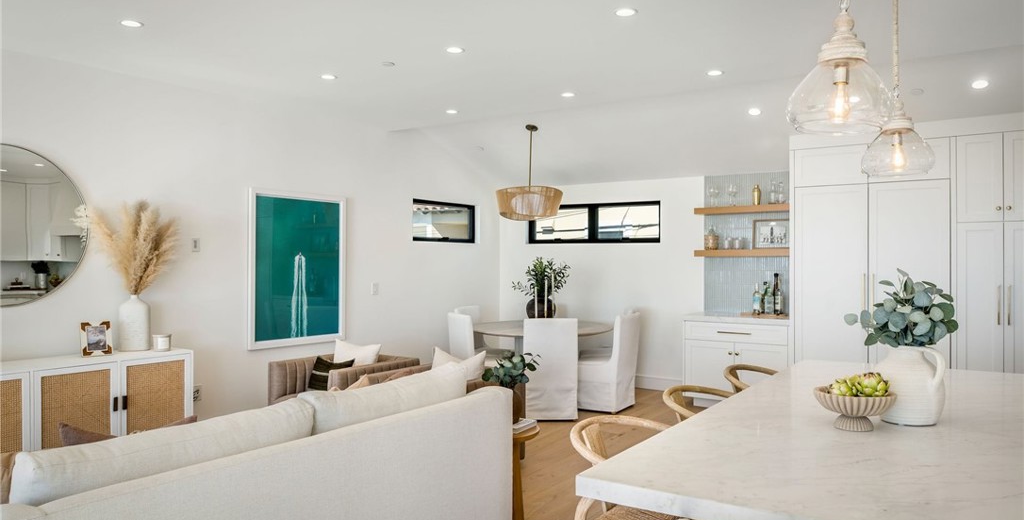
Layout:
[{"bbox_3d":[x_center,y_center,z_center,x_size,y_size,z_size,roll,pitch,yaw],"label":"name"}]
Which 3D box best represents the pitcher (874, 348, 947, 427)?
[{"bbox_3d":[1.323,0.411,2.253,0.205,0.250,0.225,1,-1,-30],"label":"pitcher"}]

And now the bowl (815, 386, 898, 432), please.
[{"bbox_3d":[1.093,0.476,2.177,0.236,0.115,0.236,0,0,34],"label":"bowl"}]

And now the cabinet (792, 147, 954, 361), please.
[{"bbox_3d":[3.319,0.226,6.306,1.250,2.530,0.630,0,-1,34],"label":"cabinet"}]

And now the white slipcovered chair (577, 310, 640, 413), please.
[{"bbox_3d":[0.937,1.022,7.028,0.620,0.960,0.500,0,-1,34],"label":"white slipcovered chair"}]

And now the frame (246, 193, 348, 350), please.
[{"bbox_3d":[-1.960,0.086,6.385,0.050,1.410,1.120,0,-1,34],"label":"frame"}]

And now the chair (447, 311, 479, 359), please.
[{"bbox_3d":[-0.263,1.013,6.865,0.620,0.960,0.500,1,-1,-33],"label":"chair"}]

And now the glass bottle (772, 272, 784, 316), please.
[{"bbox_3d":[2.717,0.348,6.970,0.090,0.420,0.090,0,-1,34],"label":"glass bottle"}]

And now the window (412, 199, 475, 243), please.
[{"bbox_3d":[-0.824,-0.455,8.280,0.100,0.500,1.240,0,-1,34],"label":"window"}]

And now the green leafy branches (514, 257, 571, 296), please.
[{"bbox_3d":[0.308,0.178,7.380,0.560,0.420,0.620,0,-1,34],"label":"green leafy branches"}]

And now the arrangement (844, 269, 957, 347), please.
[{"bbox_3d":[1.287,0.157,2.260,0.325,0.265,0.310,0,0,34],"label":"arrangement"}]

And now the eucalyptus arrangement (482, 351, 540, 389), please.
[{"bbox_3d":[-0.003,0.583,3.600,0.300,0.210,0.270,0,-1,0],"label":"eucalyptus arrangement"}]

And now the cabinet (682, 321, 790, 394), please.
[{"bbox_3d":[2.373,1.053,7.011,1.030,0.910,0.660,0,-1,34],"label":"cabinet"}]

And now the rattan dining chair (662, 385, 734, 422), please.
[{"bbox_3d":[0.805,0.992,2.647,0.520,0.900,0.550,0,-1,34],"label":"rattan dining chair"}]

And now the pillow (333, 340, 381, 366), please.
[{"bbox_3d":[-1.294,0.859,5.561,0.520,0.450,0.160,0,-18,34],"label":"pillow"}]

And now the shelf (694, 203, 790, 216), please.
[{"bbox_3d":[2.456,-0.510,7.091,1.035,0.071,0.305,0,0,34],"label":"shelf"}]

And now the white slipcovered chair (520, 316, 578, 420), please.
[{"bbox_3d":[0.337,1.006,6.454,0.495,0.950,0.610,0,-1,-2],"label":"white slipcovered chair"}]

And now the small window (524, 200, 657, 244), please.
[{"bbox_3d":[0.955,-0.437,8.347,1.810,0.485,0.100,0,0,34],"label":"small window"}]

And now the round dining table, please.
[{"bbox_3d":[0.286,1.105,7.318,1.540,0.770,1.540,0,-1,0],"label":"round dining table"}]

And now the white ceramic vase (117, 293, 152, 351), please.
[{"bbox_3d":[-2.747,0.454,4.969,0.195,0.405,0.195,0,-1,34],"label":"white ceramic vase"}]

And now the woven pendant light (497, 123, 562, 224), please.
[{"bbox_3d":[0.189,-0.870,6.847,0.660,0.920,0.660,0,0,0],"label":"woven pendant light"}]

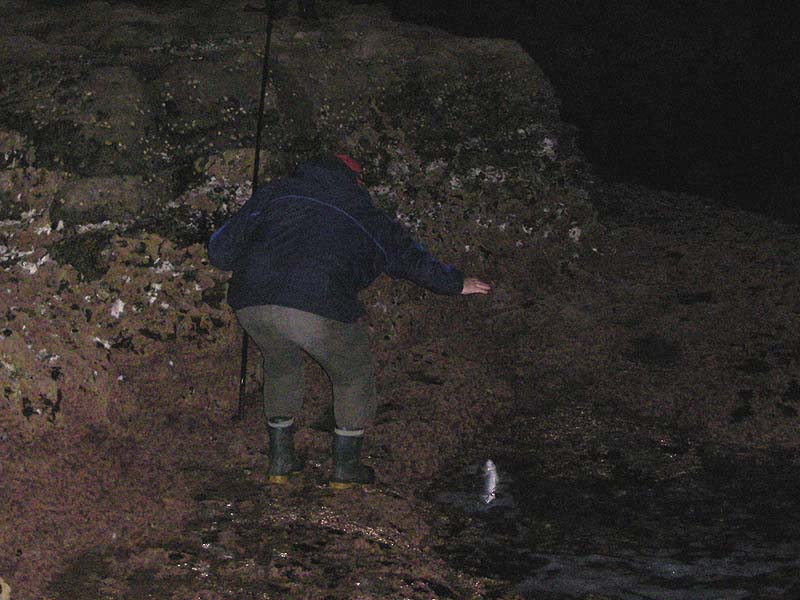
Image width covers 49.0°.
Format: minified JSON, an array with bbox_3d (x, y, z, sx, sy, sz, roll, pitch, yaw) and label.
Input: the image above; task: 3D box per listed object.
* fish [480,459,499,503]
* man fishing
[{"bbox_3d":[0.448,0.909,4.400,0.065,0.230,0.042,-4,11,-20],"label":"fish"},{"bbox_3d":[-0.270,0.080,4.279,1.038,1.552,1.048,7,12,33],"label":"man fishing"}]

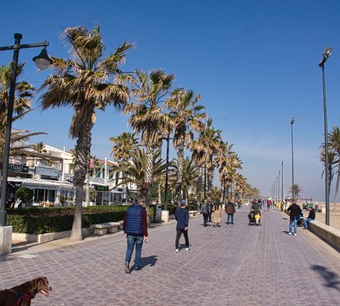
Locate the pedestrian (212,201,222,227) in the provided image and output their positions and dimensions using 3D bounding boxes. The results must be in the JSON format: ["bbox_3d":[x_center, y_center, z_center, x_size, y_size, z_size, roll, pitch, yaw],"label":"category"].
[{"bbox_3d":[3.015,3.843,21.846,0.550,1.650,0.420,0,-8,14],"label":"pedestrian"}]

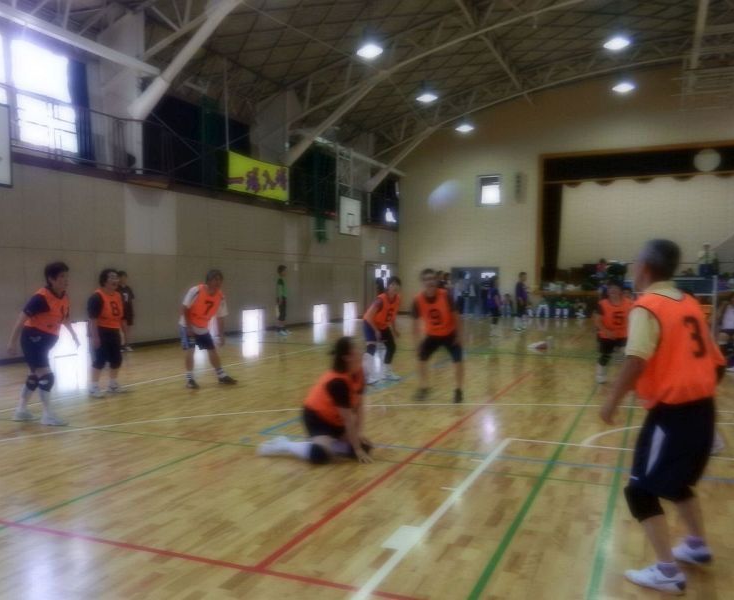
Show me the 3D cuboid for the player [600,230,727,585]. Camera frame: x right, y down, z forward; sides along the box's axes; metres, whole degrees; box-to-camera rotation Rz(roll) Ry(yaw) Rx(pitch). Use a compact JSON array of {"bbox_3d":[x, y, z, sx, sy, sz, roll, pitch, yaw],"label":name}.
[{"bbox_3d":[1.506,0.536,2.905,0.540,1.677,0.500,-2,3,-37],"label":"player"}]

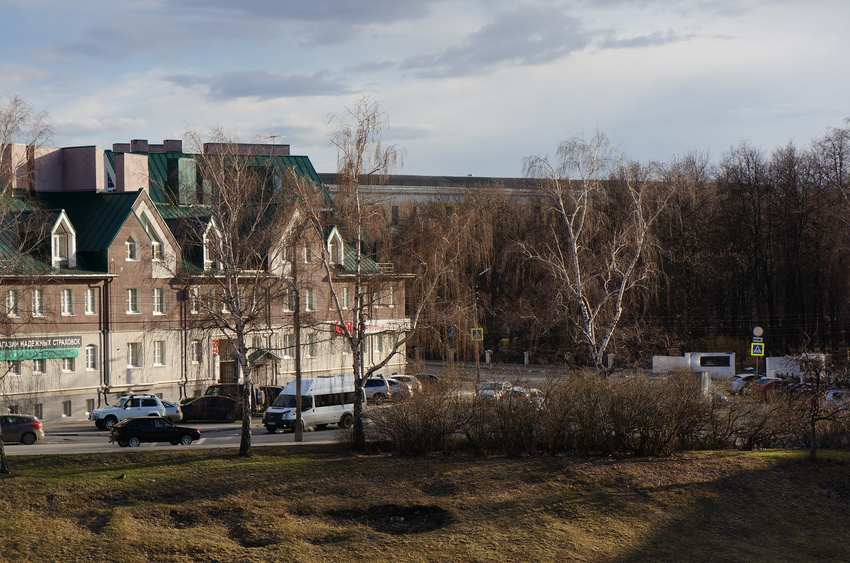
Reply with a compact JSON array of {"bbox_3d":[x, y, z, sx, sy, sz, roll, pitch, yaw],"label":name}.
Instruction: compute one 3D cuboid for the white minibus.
[{"bbox_3d":[-5.490,5.984,95.070,2.050,2.700,6.100,0,0,36],"label":"white minibus"}]

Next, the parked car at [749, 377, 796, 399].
[{"bbox_3d":[20.600,6.466,113.500,4.300,1.480,1.770,0,0,-44],"label":"parked car"}]

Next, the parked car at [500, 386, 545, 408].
[{"bbox_3d":[5.600,6.486,106.000,1.750,1.480,4.300,0,0,25],"label":"parked car"}]

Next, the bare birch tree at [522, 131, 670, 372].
[{"bbox_3d":[8.344,0.097,94.000,7.200,14.890,6.800,0,0,0],"label":"bare birch tree"}]

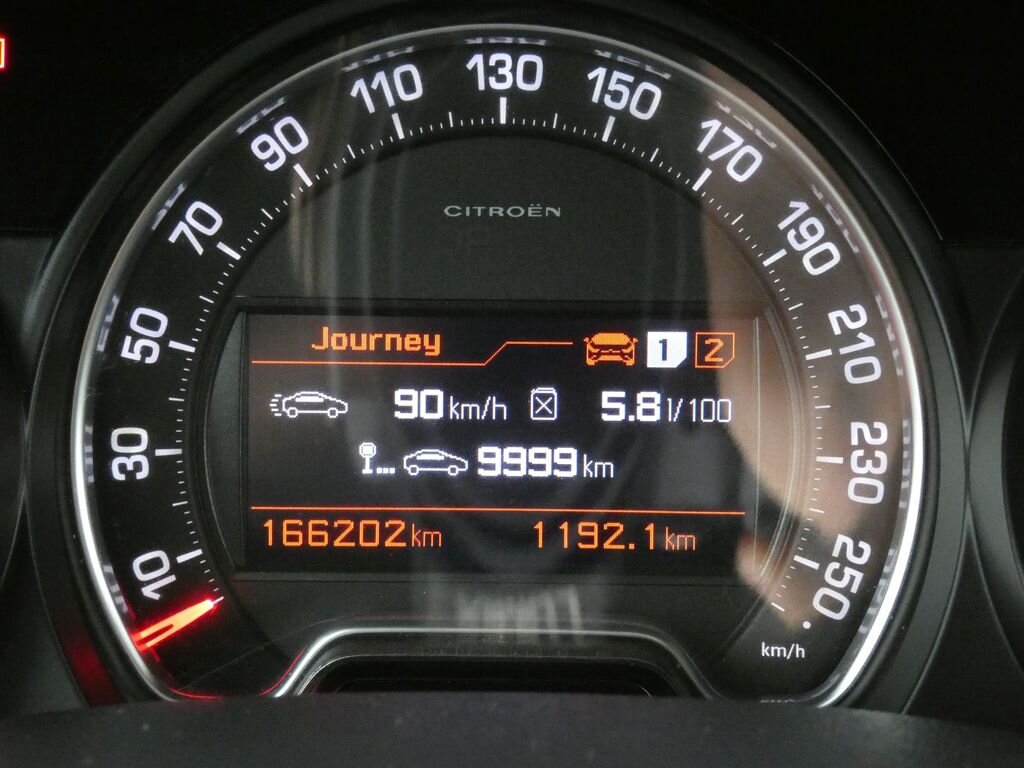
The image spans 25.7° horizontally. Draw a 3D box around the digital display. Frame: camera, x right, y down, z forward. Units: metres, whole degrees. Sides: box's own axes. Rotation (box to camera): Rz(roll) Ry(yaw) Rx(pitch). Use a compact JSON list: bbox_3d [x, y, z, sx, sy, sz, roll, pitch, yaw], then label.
[{"bbox_3d":[-0.001,0.009,0.360,0.081,0.042,0.010,1,2,0],"label":"digital display"}]

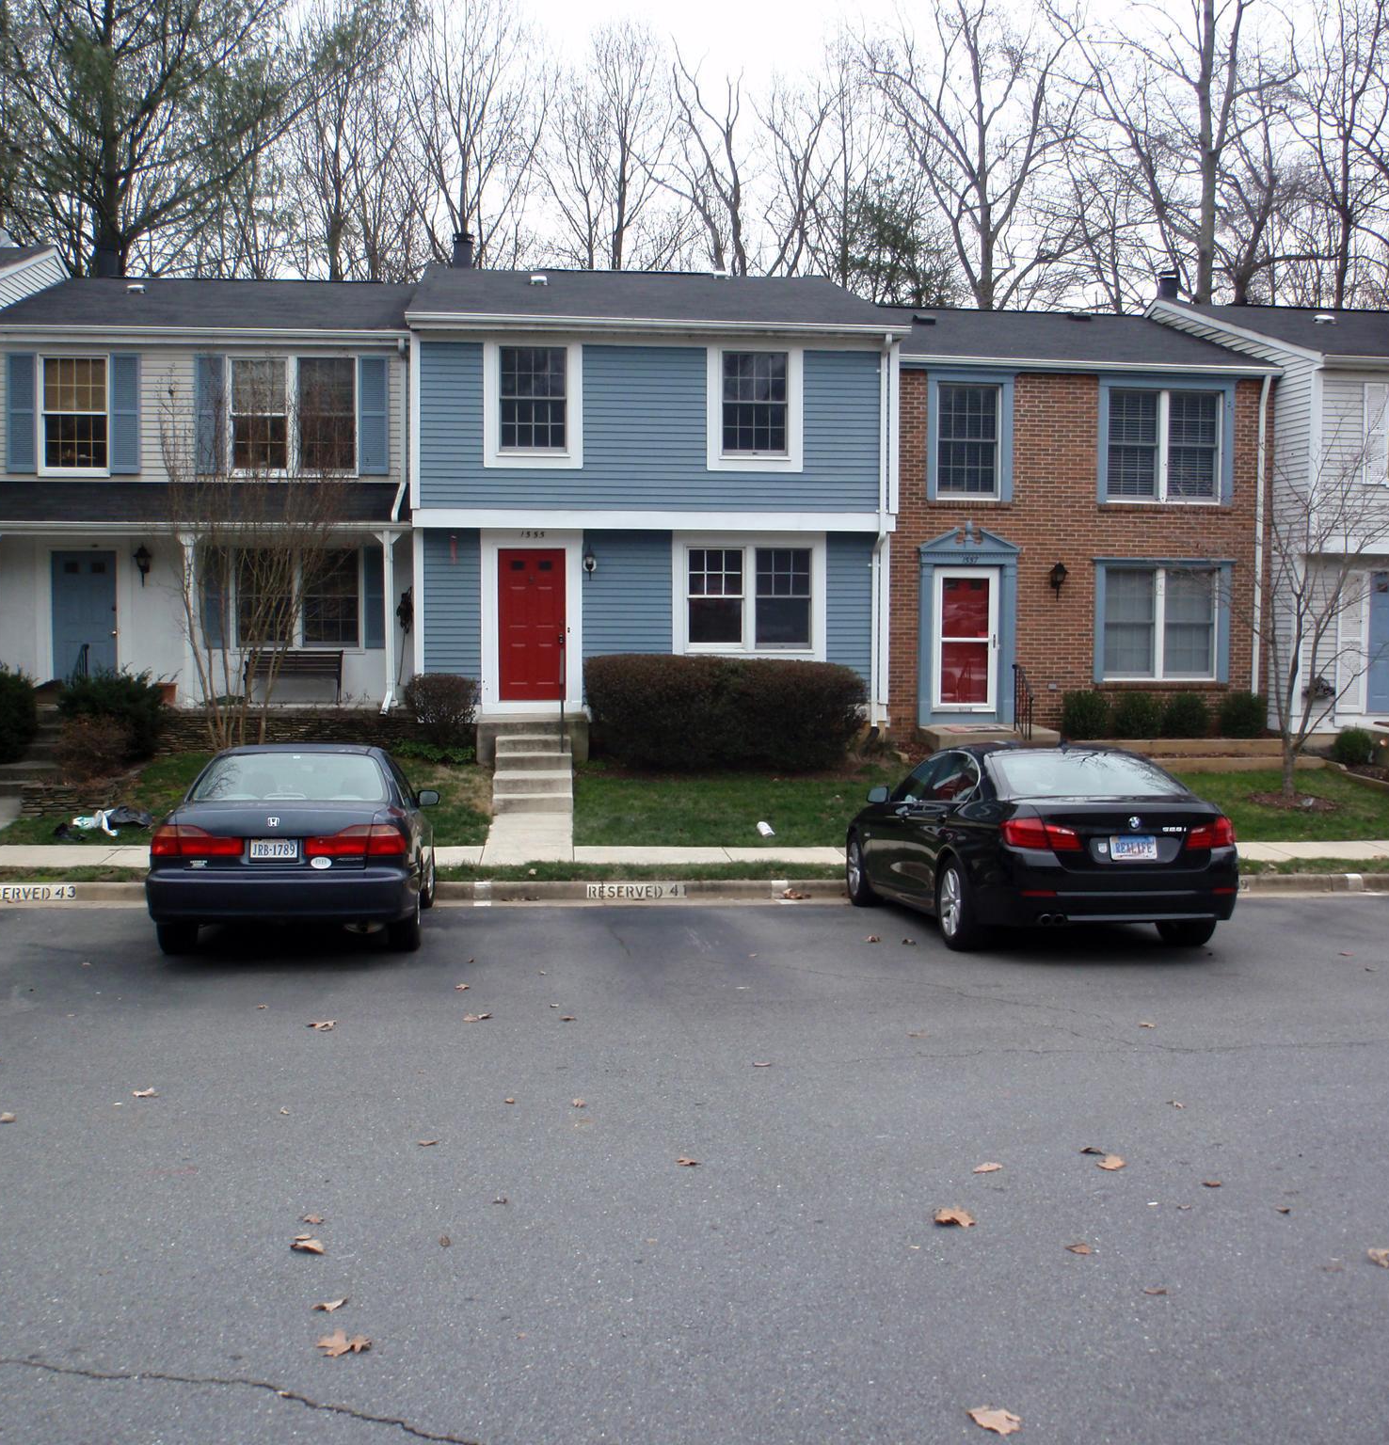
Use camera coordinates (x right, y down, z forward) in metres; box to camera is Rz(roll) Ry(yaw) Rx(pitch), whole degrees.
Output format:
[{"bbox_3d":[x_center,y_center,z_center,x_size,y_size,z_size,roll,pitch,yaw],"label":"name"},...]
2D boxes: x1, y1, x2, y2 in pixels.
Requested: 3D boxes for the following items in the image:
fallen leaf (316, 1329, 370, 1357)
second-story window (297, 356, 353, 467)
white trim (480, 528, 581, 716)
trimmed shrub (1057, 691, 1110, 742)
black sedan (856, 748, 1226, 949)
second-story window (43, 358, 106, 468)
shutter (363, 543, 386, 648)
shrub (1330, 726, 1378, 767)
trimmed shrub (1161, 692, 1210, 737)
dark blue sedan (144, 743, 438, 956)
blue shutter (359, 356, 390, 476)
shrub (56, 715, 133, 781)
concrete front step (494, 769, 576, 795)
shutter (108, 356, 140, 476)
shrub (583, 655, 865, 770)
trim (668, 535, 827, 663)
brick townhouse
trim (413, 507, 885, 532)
[{"bbox_3d":[-0.871,1.536,3.860,0.135,0.022,0.125,0,-1,-6],"label":"fallen leaf"},{"bbox_3d":[-4.971,-4.178,21.050,0.760,1.530,0.090,0,4,-6],"label":"second-story window"},{"bbox_3d":[-2.163,-1.330,20.550,1.340,2.380,0.140,0,4,-5],"label":"white trim"},{"bbox_3d":[5.448,-0.090,21.850,0.705,0.728,0.720,0,3,-6],"label":"trimmed shrub"},{"bbox_3d":[2.520,0.888,12.380,1.880,1.464,4.900,0,0,-7],"label":"black sedan"},{"bbox_3d":[-8.177,-4.079,20.600,0.825,1.510,0.120,0,4,-5],"label":"second-story window"},{"bbox_3d":[-4.436,-1.748,21.800,0.370,1.430,0.050,0,4,-6],"label":"shutter"},{"bbox_3d":[8.893,0.325,21.050,0.580,0.508,0.600,0,3,-6],"label":"shrub"},{"bbox_3d":[6.922,-0.106,21.950,0.640,0.640,0.630,0,4,-5],"label":"trimmed shrub"},{"bbox_3d":[-2.974,0.900,12.173,1.800,1.440,4.790,0,-1,-8],"label":"dark blue sedan"},{"bbox_3d":[-4.307,-4.120,20.980,0.385,1.590,0.050,0,3,-6],"label":"blue shutter"},{"bbox_3d":[-6.735,0.279,17.500,0.800,0.720,0.780,0,4,-5],"label":"shrub"},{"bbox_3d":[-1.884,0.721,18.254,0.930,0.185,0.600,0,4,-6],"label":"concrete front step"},{"bbox_3d":[-7.552,-4.089,20.660,0.375,1.580,0.050,0,3,-6],"label":"shutter"},{"bbox_3d":[0.330,-0.152,19.750,3.414,1.374,1.400,0,3,-6],"label":"shrub"},{"bbox_3d":[0.729,-1.681,20.850,2.110,1.720,0.060,0,4,-6],"label":"trim"},{"bbox_3d":[4.942,-3.444,26.364,5.750,6.750,8.800,0,4,-6],"label":"brick townhouse"},{"bbox_3d":[-0.491,-2.617,20.170,6.198,0.235,0.060,0,3,-6],"label":"trim"}]

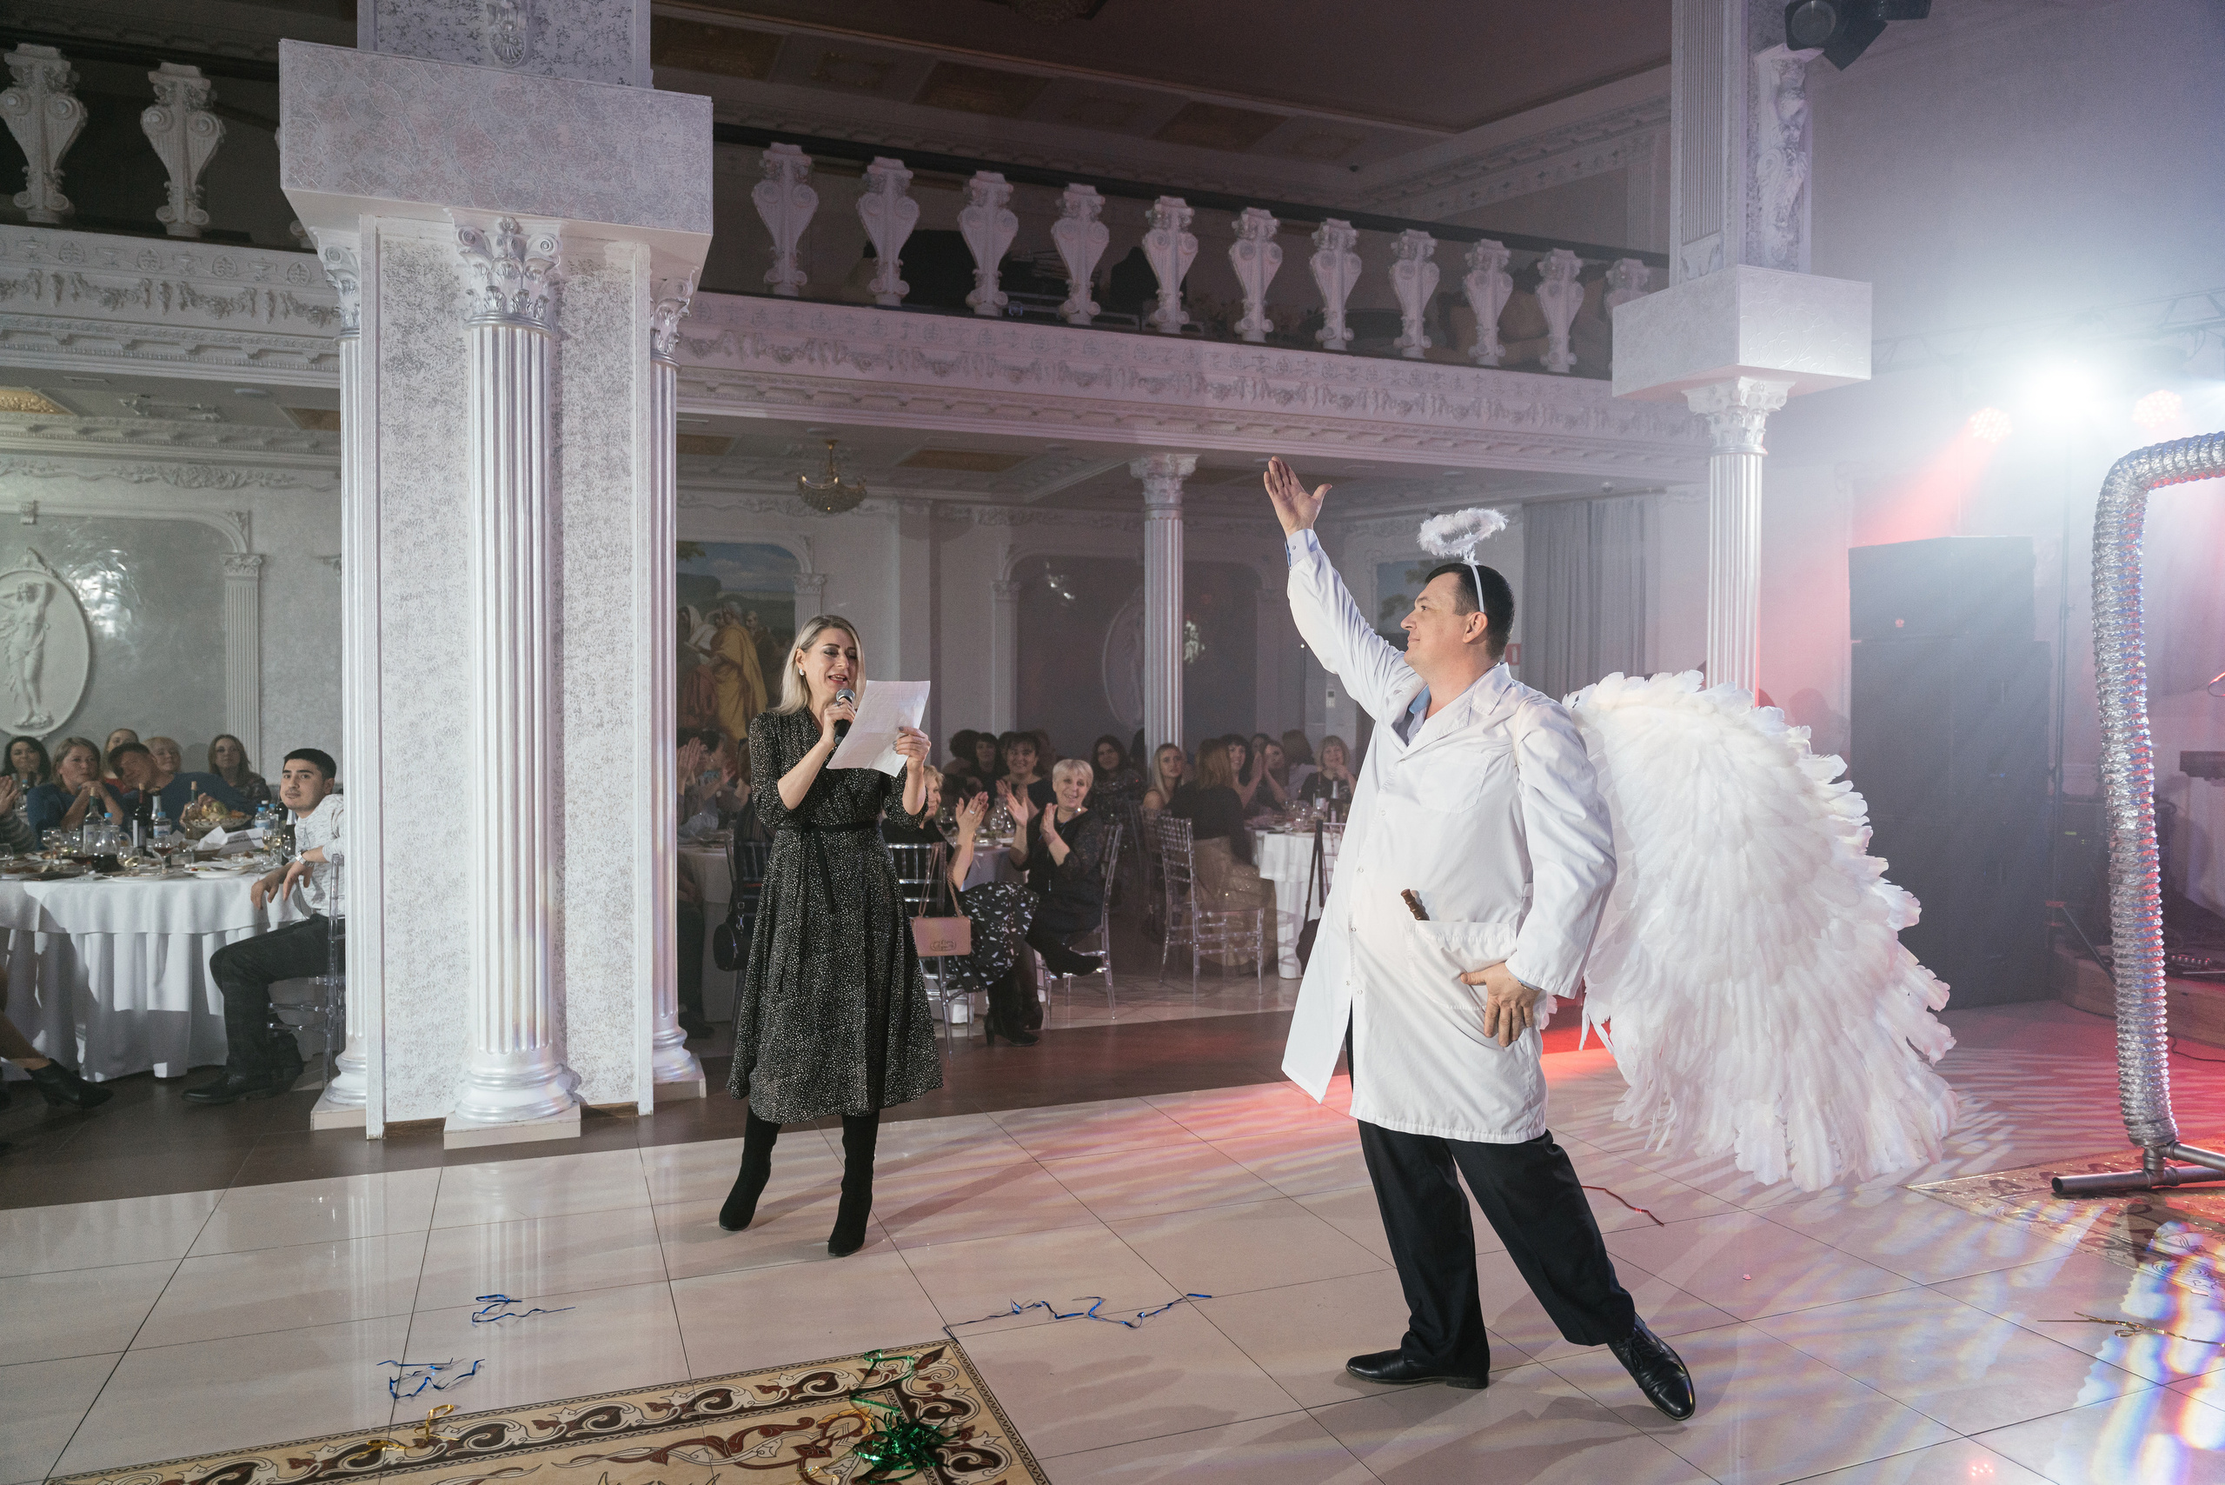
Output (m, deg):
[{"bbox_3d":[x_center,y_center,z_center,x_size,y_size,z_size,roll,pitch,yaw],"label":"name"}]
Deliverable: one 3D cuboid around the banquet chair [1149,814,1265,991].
[{"bbox_3d":[0.497,0.822,7.644,0.460,0.910,0.440,-1,2,-21],"label":"banquet chair"}]

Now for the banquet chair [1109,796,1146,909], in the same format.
[{"bbox_3d":[0.280,0.782,8.980,0.450,0.910,0.430,-1,2,-21],"label":"banquet chair"}]

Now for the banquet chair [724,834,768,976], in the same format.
[{"bbox_3d":[-1.400,0.864,6.470,0.410,0.900,0.450,0,2,-6],"label":"banquet chair"}]

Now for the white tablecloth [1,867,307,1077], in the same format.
[{"bbox_3d":[-4.020,0.908,6.680,1.700,0.770,1.700,-1,2,-21],"label":"white tablecloth"}]

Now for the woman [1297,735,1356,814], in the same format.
[{"bbox_3d":[1.430,0.588,9.700,0.520,1.260,0.750,0,2,-6],"label":"woman"}]

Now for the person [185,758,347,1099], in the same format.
[{"bbox_3d":[-3.200,0.675,5.800,0.680,1.300,0.500,0,2,-18],"label":"person"}]

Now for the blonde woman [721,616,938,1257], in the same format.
[{"bbox_3d":[-0.795,0.513,4.200,0.580,1.730,0.450,0,2,-10],"label":"blonde woman"}]

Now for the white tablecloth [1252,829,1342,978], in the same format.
[{"bbox_3d":[1.630,0.874,8.500,1.650,0.760,1.650,-1,2,-21],"label":"white tablecloth"}]

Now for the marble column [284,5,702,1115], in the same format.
[{"bbox_3d":[-2.228,-0.454,5.528,1.320,3.570,1.280,-1,2,-21],"label":"marble column"}]

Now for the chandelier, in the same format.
[{"bbox_3d":[-1.944,-1.841,10.300,0.490,0.520,0.490,-1,2,-21],"label":"chandelier"}]

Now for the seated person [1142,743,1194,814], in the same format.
[{"bbox_3d":[0.430,0.632,8.350,0.750,1.250,0.500,0,2,-6],"label":"seated person"}]

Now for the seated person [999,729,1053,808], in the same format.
[{"bbox_3d":[-0.510,0.595,8.450,0.500,1.310,0.650,0,2,3],"label":"seated person"}]

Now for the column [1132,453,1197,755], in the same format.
[{"bbox_3d":[0.338,-0.345,9.889,0.380,3.110,0.380,-1,2,-21],"label":"column"}]

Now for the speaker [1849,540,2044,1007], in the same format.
[{"bbox_3d":[4.259,0.143,7.580,0.700,2.290,0.620,-1,2,-21],"label":"speaker"}]

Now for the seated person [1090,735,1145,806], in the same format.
[{"bbox_3d":[-0.100,0.606,8.650,0.520,1.280,0.750,1,2,34],"label":"seated person"}]

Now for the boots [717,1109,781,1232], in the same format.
[{"bbox_3d":[-1.055,1.160,4.310,0.150,0.430,0.260,0,2,7],"label":"boots"}]

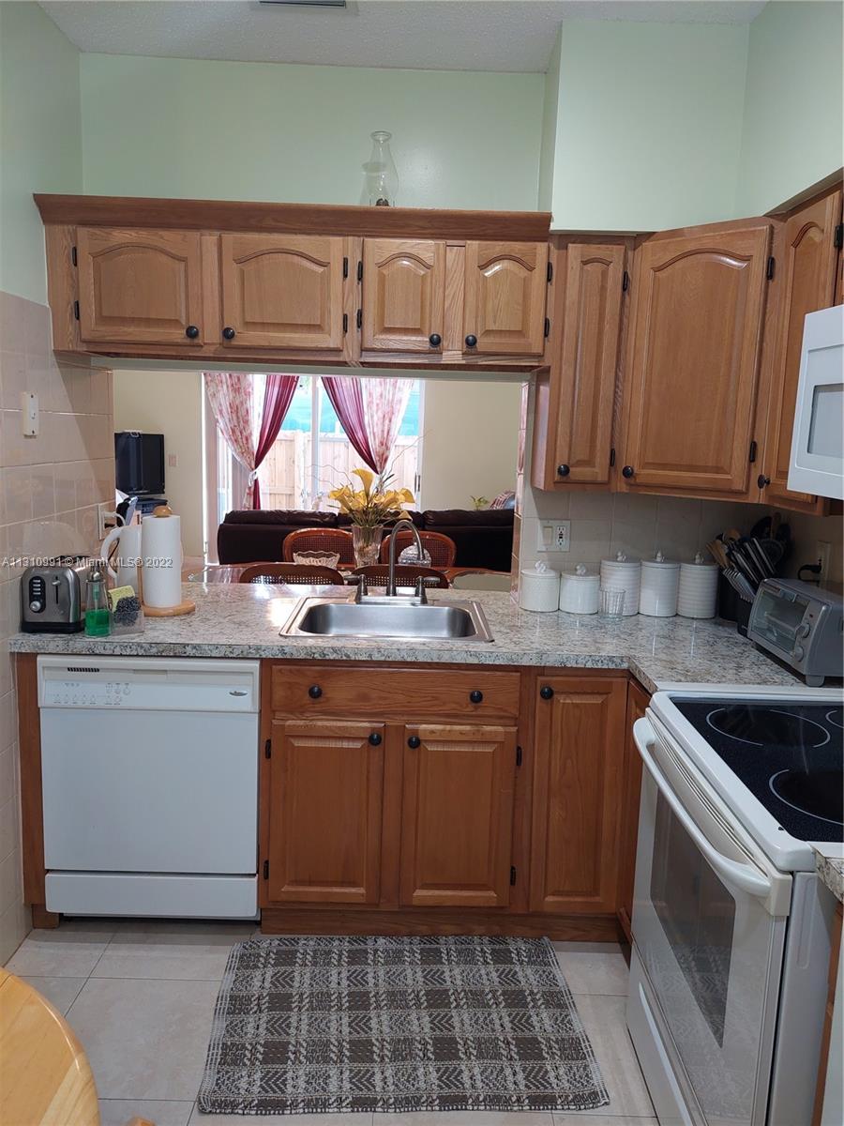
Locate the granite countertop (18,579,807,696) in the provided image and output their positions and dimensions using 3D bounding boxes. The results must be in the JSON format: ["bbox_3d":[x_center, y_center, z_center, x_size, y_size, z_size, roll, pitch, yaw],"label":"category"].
[{"bbox_3d":[0.025,0.213,2.415,2.335,0.042,1.090,2,10,0],"label":"granite countertop"}]

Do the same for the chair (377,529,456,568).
[{"bbox_3d":[-0.027,0.314,4.441,0.480,0.950,0.550,2,9,0],"label":"chair"}]

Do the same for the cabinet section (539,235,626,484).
[{"bbox_3d":[0.488,-0.598,2.464,0.190,0.713,0.305,2,8,0],"label":"cabinet section"}]

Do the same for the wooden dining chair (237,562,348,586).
[{"bbox_3d":[-0.574,0.429,3.649,0.480,0.950,0.550,2,9,0],"label":"wooden dining chair"}]

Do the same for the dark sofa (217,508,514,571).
[{"bbox_3d":[-0.414,0.020,6.115,2.200,0.950,0.950,0,10,-9],"label":"dark sofa"}]

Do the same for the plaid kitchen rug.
[{"bbox_3d":[-0.063,1.183,2.061,0.930,0.012,0.600,1,9,-4],"label":"plaid kitchen rug"}]

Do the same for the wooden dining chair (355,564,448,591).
[{"bbox_3d":[-0.097,0.417,3.784,0.480,0.930,0.550,2,10,0],"label":"wooden dining chair"}]

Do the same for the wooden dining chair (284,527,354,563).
[{"bbox_3d":[-0.589,0.298,4.438,0.480,0.950,0.550,2,9,0],"label":"wooden dining chair"}]

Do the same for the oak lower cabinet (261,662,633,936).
[{"bbox_3d":[0.064,0.669,2.574,1.070,0.865,0.600,2,9,0],"label":"oak lower cabinet"}]

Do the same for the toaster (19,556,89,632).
[{"bbox_3d":[-1.044,0.083,2.316,0.175,0.188,0.270,2,10,0],"label":"toaster"}]

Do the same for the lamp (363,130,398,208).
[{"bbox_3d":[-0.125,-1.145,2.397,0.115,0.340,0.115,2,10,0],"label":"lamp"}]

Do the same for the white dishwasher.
[{"bbox_3d":[-0.757,0.624,2.509,0.605,0.833,0.610,2,10,0],"label":"white dishwasher"}]

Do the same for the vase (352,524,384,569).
[{"bbox_3d":[-0.282,-0.047,3.966,0.150,0.280,0.150,2,9,0],"label":"vase"}]

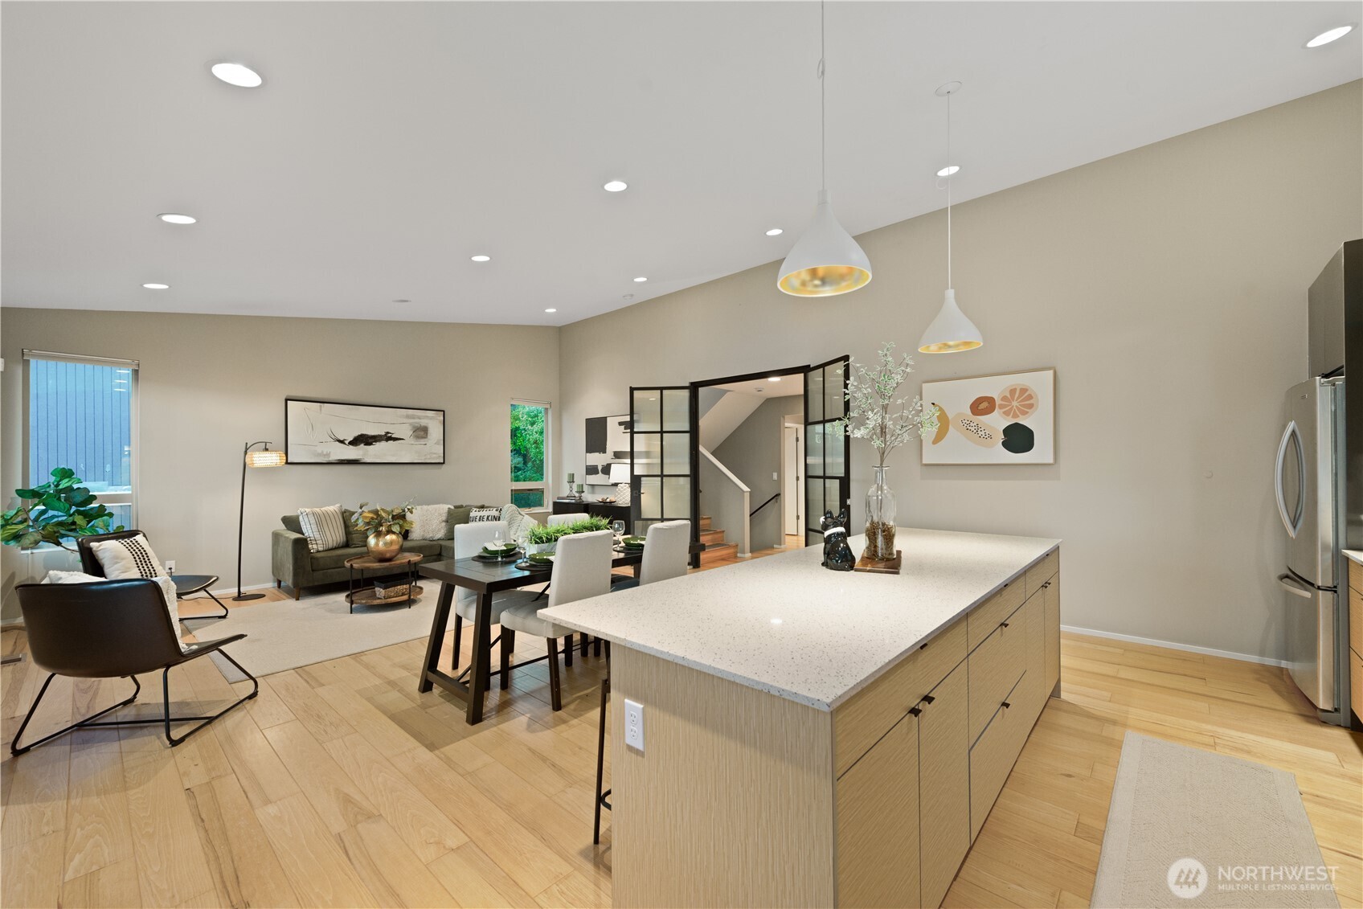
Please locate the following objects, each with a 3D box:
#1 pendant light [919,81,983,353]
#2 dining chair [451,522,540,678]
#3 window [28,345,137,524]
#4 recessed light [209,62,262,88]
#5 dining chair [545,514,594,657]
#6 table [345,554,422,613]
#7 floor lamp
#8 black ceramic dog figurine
[{"bbox_3d":[1.487,-1.308,2.954,0.358,1.443,0.358,-1,-2,43],"label":"pendant light"},{"bbox_3d":[-1.198,0.962,3.569,0.597,0.950,0.487,-1,-2,43],"label":"dining chair"},{"bbox_3d":[-5.709,-0.055,5.055,0.100,1.771,0.736,-1,-2,43],"label":"window"},{"bbox_3d":[-1.824,-1.562,2.180,0.167,0.030,0.167,-1,8,43],"label":"recessed light"},{"bbox_3d":[-0.698,0.969,4.123,0.597,0.955,0.478,-1,-2,43],"label":"dining chair"},{"bbox_3d":[-2.952,1.250,5.263,0.716,0.458,0.716,-1,-2,43],"label":"table"},{"bbox_3d":[-4.412,0.680,5.545,0.497,1.622,0.418,0,-1,6],"label":"floor lamp"},{"bbox_3d":[0.689,0.369,2.347,0.169,0.255,0.124,-1,-1,37],"label":"black ceramic dog figurine"}]

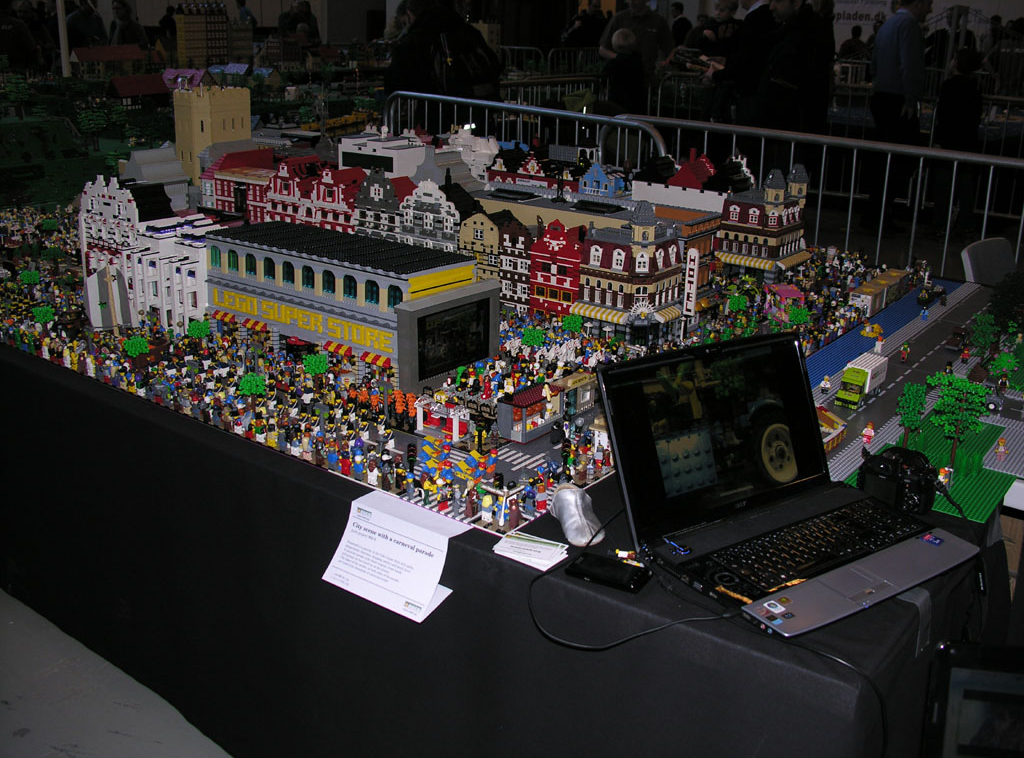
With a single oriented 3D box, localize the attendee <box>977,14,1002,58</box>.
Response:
[{"bbox_3d":[9.028,-6.042,19.778,0.500,1.720,0.350,13,23,33],"label":"attendee"}]

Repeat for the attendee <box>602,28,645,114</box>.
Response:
[{"bbox_3d":[0.731,-1.648,7.039,0.370,1.420,0.250,3,19,5],"label":"attendee"}]

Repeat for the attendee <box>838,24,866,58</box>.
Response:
[{"bbox_3d":[5.305,-4.758,16.330,0.460,1.620,0.280,7,20,16],"label":"attendee"}]

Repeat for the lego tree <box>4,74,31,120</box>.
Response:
[{"bbox_3d":[-3.154,-1.799,6.611,0.170,0.290,0.170,-8,21,-24],"label":"lego tree"}]

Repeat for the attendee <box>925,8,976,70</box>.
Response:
[{"bbox_3d":[4.075,-2.644,9.849,0.520,1.750,0.300,8,21,21],"label":"attendee"}]

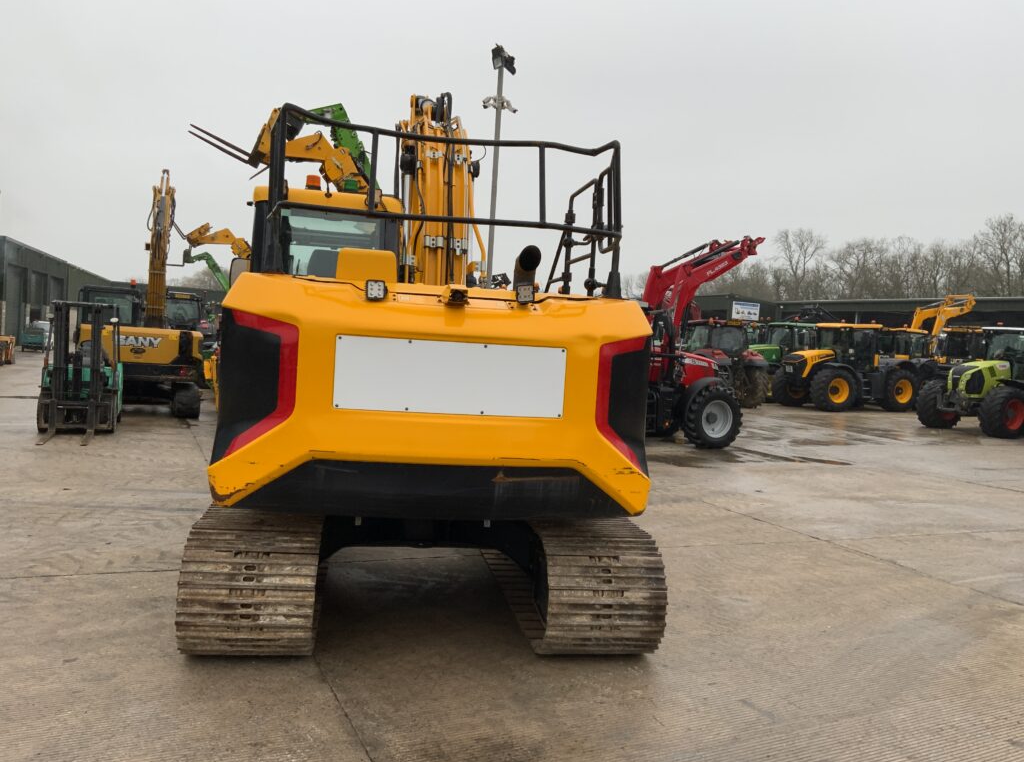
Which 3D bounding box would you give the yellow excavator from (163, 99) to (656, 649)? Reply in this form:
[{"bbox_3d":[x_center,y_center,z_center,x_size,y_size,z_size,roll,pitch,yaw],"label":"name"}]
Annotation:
[{"bbox_3d":[-0.834,-0.783,7.551,2.690,4.450,6.500,3,2,-10],"label":"yellow excavator"}]

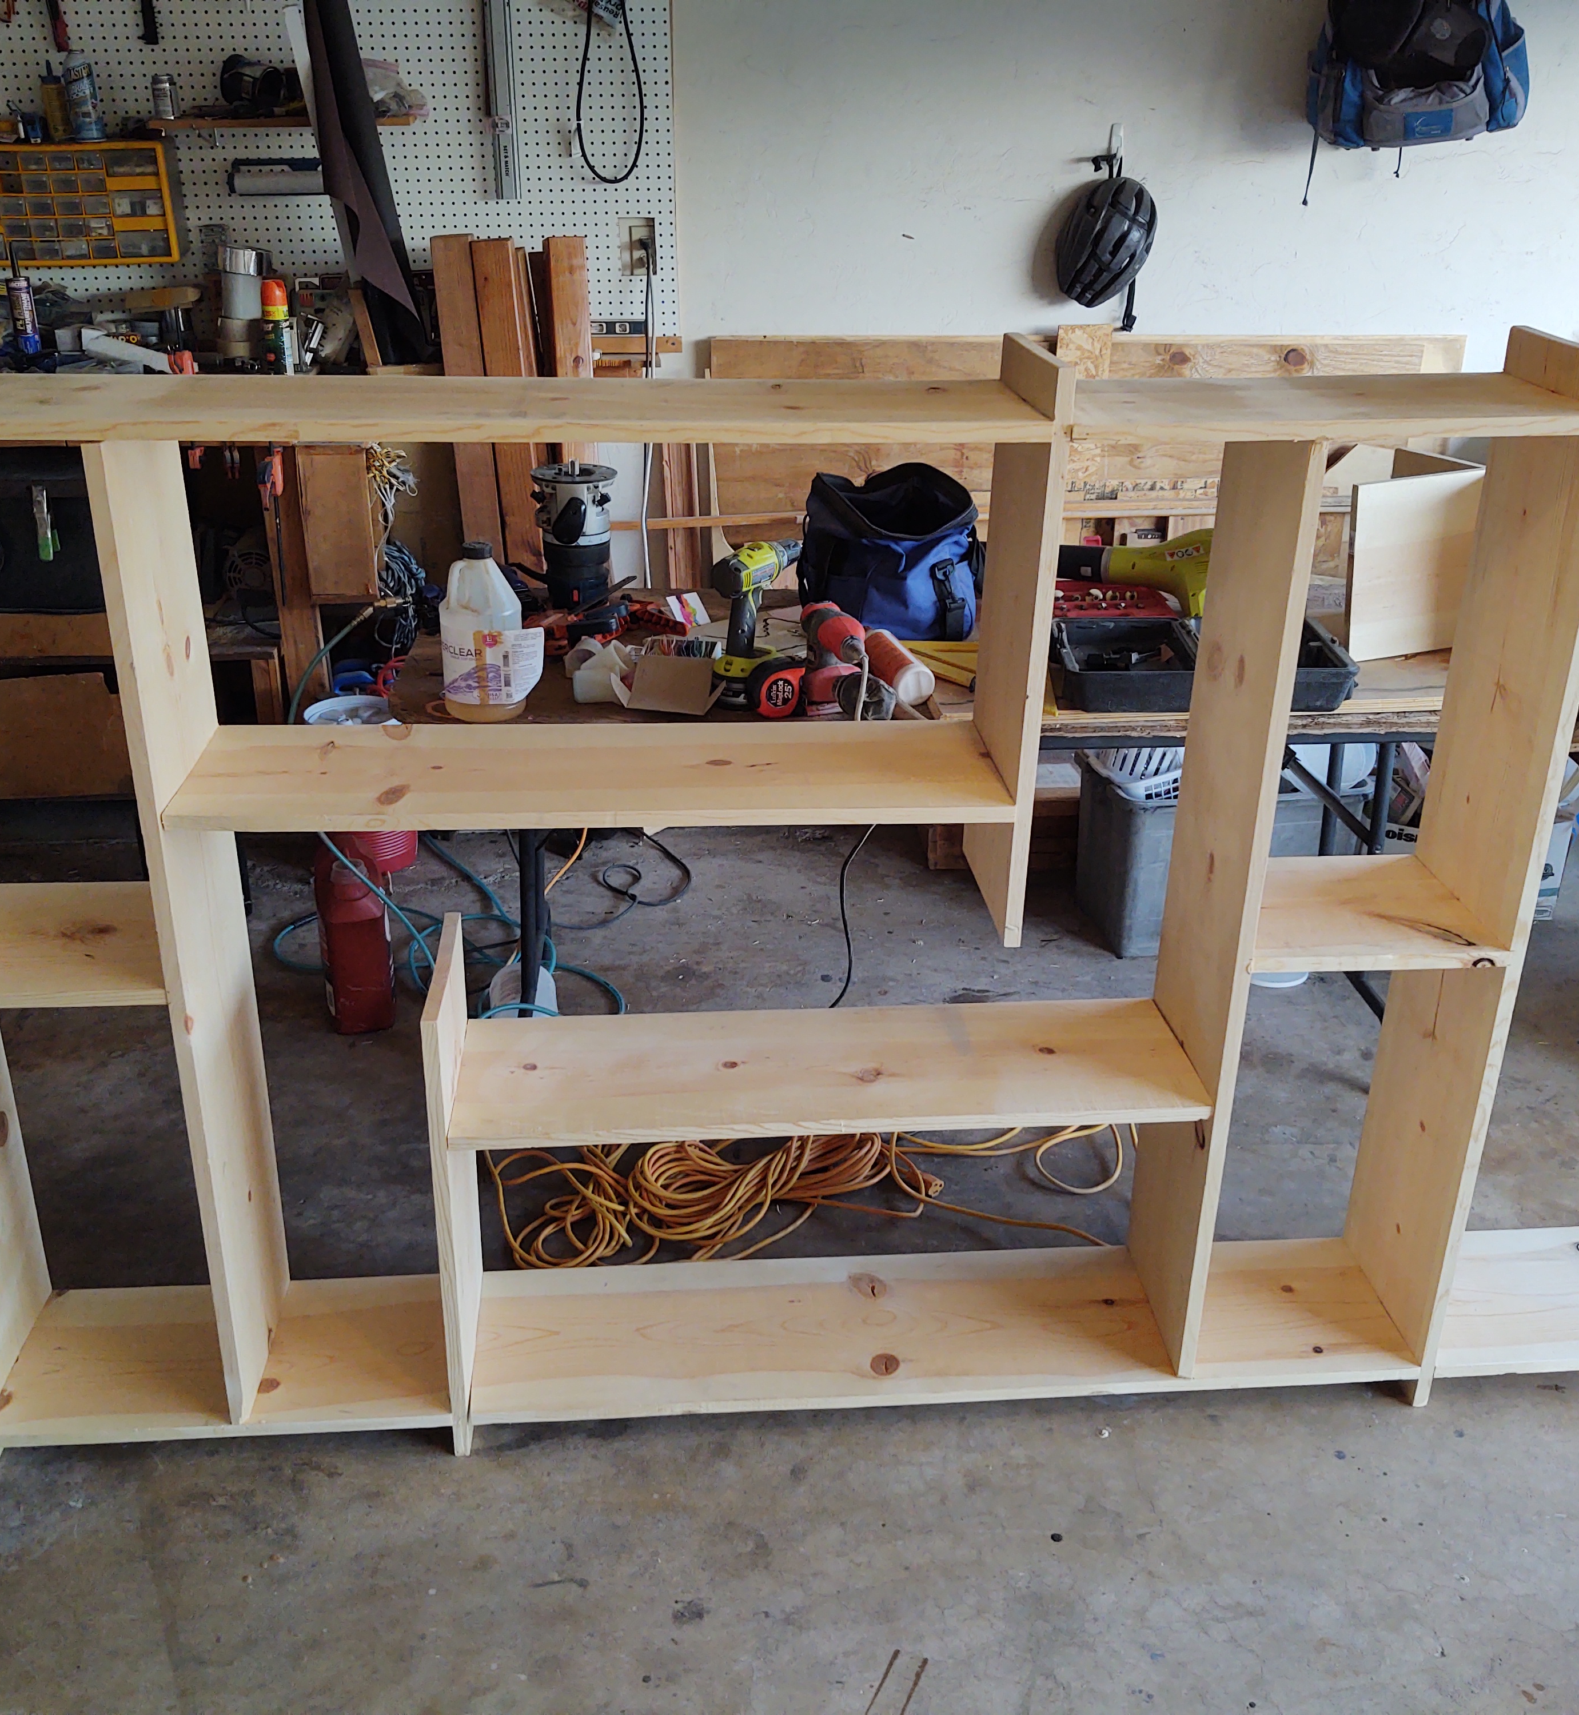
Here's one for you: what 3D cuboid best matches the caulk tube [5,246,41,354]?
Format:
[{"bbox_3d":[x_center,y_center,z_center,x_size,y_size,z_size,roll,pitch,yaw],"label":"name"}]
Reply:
[{"bbox_3d":[-1.630,-1.178,3.800,0.050,0.265,0.050,-1,25,1],"label":"caulk tube"}]

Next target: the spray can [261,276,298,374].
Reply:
[{"bbox_3d":[-1.152,-1.193,4.030,0.065,0.235,0.065,1,25,0],"label":"spray can"}]

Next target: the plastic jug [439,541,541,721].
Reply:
[{"bbox_3d":[-0.452,-0.344,2.653,0.127,0.257,0.124,7,25,14],"label":"plastic jug"}]

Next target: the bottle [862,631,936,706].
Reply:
[{"bbox_3d":[0.154,-0.311,2.748,0.062,0.062,0.210,-7,33,-17],"label":"bottle"}]

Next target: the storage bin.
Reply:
[{"bbox_3d":[0.868,-0.020,3.717,0.485,0.345,0.340,-4,25,-10],"label":"storage bin"}]

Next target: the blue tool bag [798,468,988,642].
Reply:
[{"bbox_3d":[0.175,-0.539,3.052,0.200,0.265,0.270,-22,33,-40],"label":"blue tool bag"}]

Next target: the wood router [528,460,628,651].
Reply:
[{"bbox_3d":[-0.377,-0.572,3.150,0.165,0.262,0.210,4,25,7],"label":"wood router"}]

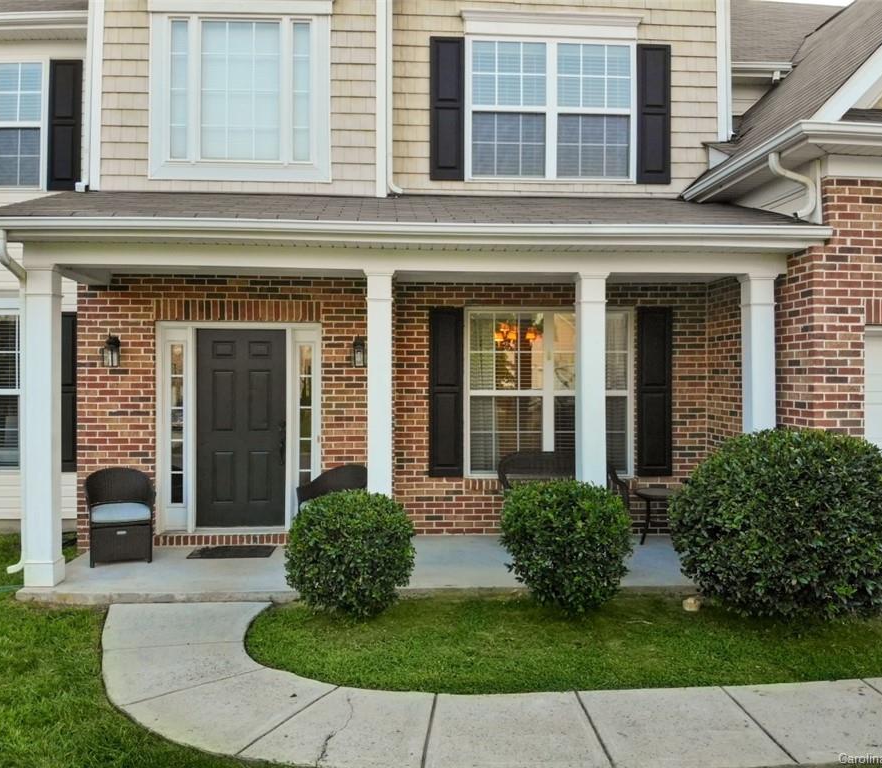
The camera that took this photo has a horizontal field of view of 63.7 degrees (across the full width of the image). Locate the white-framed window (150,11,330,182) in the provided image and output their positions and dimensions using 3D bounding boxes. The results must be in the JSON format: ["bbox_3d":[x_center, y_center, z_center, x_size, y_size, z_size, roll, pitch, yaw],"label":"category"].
[{"bbox_3d":[-2.030,-2.900,7.150,1.800,1.710,0.120,0,-1,-3],"label":"white-framed window"}]

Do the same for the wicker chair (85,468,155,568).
[{"bbox_3d":[-2.950,1.210,6.530,0.610,0.830,0.620,0,0,-23],"label":"wicker chair"}]

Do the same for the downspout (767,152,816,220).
[{"bbox_3d":[2.900,-1.630,5.870,0.360,0.540,0.085,0,0,-3],"label":"downspout"}]

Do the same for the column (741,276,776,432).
[{"bbox_3d":[2.720,0.345,6.110,0.230,2.550,0.230,0,-1,-3],"label":"column"}]

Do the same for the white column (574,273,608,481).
[{"bbox_3d":[1.270,0.345,6.030,0.230,2.550,0.230,0,-1,-3],"label":"white column"}]

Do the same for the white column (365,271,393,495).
[{"bbox_3d":[-0.500,0.350,5.800,0.220,2.540,0.220,0,0,-3],"label":"white column"}]

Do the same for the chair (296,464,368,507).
[{"bbox_3d":[-0.990,1.210,6.800,0.610,0.830,0.620,0,-1,37],"label":"chair"}]

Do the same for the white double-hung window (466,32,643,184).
[{"bbox_3d":[1.160,-2.890,7.520,1.830,1.540,0.100,0,0,-3],"label":"white double-hung window"}]

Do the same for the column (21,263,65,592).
[{"bbox_3d":[-3.220,0.340,5.780,0.230,2.550,0.230,0,-1,-3],"label":"column"}]

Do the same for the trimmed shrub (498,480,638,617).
[{"bbox_3d":[0.920,1.220,5.250,0.960,1.000,0.960,0,0,-3],"label":"trimmed shrub"}]

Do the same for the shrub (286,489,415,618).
[{"bbox_3d":[-0.660,1.250,5.200,0.930,0.940,0.930,0,0,-3],"label":"shrub"}]

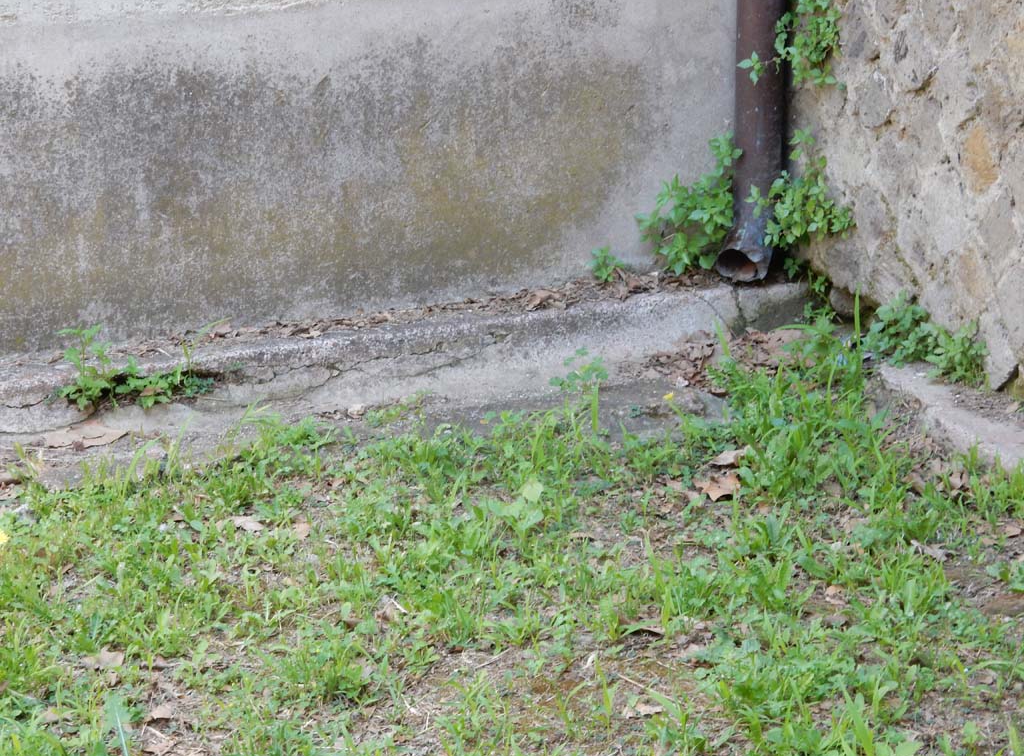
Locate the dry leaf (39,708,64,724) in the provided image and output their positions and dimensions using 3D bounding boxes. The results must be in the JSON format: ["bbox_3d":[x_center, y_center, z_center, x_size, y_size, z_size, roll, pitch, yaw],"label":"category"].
[{"bbox_3d":[-0.641,0.471,4.075,0.036,0.012,0.029,0,17,0],"label":"dry leaf"}]

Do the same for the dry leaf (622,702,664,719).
[{"bbox_3d":[0.184,0.464,4.099,0.059,0.012,0.036,0,17,0],"label":"dry leaf"}]

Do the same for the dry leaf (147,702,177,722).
[{"bbox_3d":[-0.489,0.467,4.085,0.042,0.015,0.036,0,17,0],"label":"dry leaf"}]

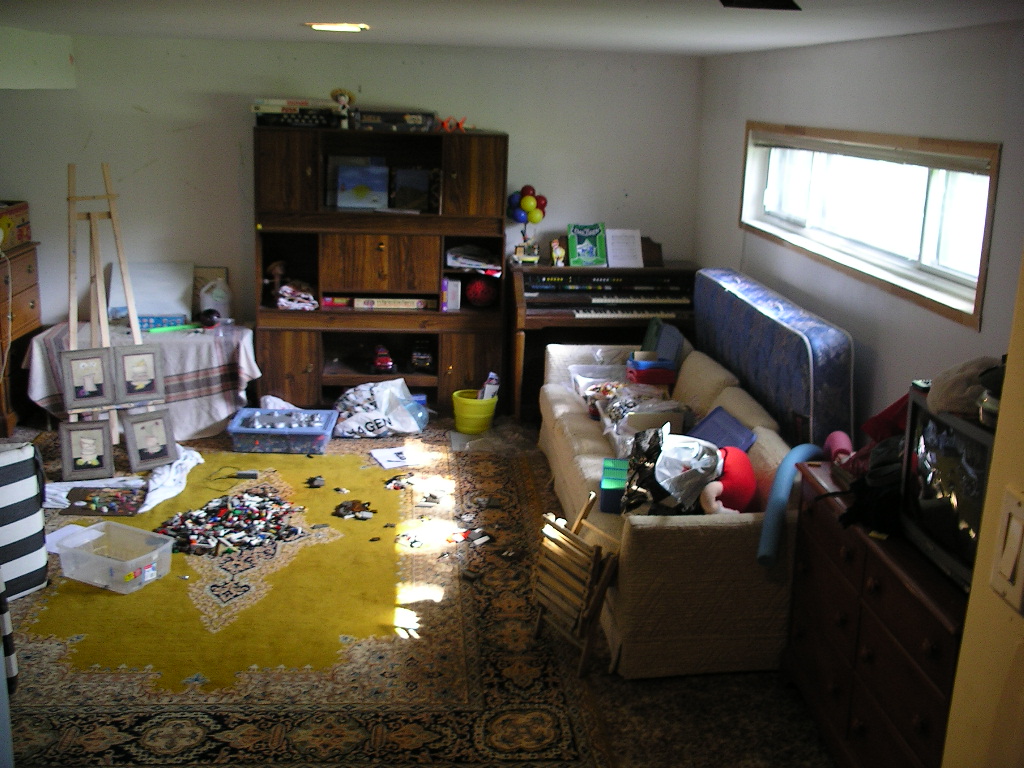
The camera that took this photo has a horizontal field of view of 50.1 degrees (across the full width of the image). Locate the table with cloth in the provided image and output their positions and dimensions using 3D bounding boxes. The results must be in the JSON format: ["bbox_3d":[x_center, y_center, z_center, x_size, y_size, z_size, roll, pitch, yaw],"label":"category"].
[{"bbox_3d":[-2.115,-0.027,6.415,1.205,0.572,0.588,0,15,-5],"label":"table with cloth"}]

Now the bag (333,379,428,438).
[{"bbox_3d":[-0.787,0.126,6.553,0.533,0.278,0.412,0,15,-5],"label":"bag"}]

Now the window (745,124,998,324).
[{"bbox_3d":[1.457,-0.815,4.808,0.130,0.590,2.790,1,15,-5],"label":"window"}]

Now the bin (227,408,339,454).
[{"bbox_3d":[-1.301,0.273,6.208,0.545,0.143,0.437,2,15,0],"label":"bin"}]

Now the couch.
[{"bbox_3d":[0.736,0.294,5.016,0.960,0.823,2.675,0,15,-5],"label":"couch"}]

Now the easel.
[{"bbox_3d":[-2.099,-0.355,5.610,0.500,1.520,0.480,-6,17,-29],"label":"easel"}]

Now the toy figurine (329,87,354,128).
[{"bbox_3d":[-1.016,-1.665,6.585,0.150,0.250,0.120,1,15,-5],"label":"toy figurine"}]

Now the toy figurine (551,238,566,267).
[{"bbox_3d":[0.287,-0.818,6.820,0.085,0.165,0.075,6,15,15],"label":"toy figurine"}]

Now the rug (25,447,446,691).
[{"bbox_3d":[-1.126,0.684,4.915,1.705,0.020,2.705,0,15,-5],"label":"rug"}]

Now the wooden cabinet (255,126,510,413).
[{"bbox_3d":[-0.814,-0.716,6.900,1.511,1.725,0.400,0,15,-5],"label":"wooden cabinet"}]

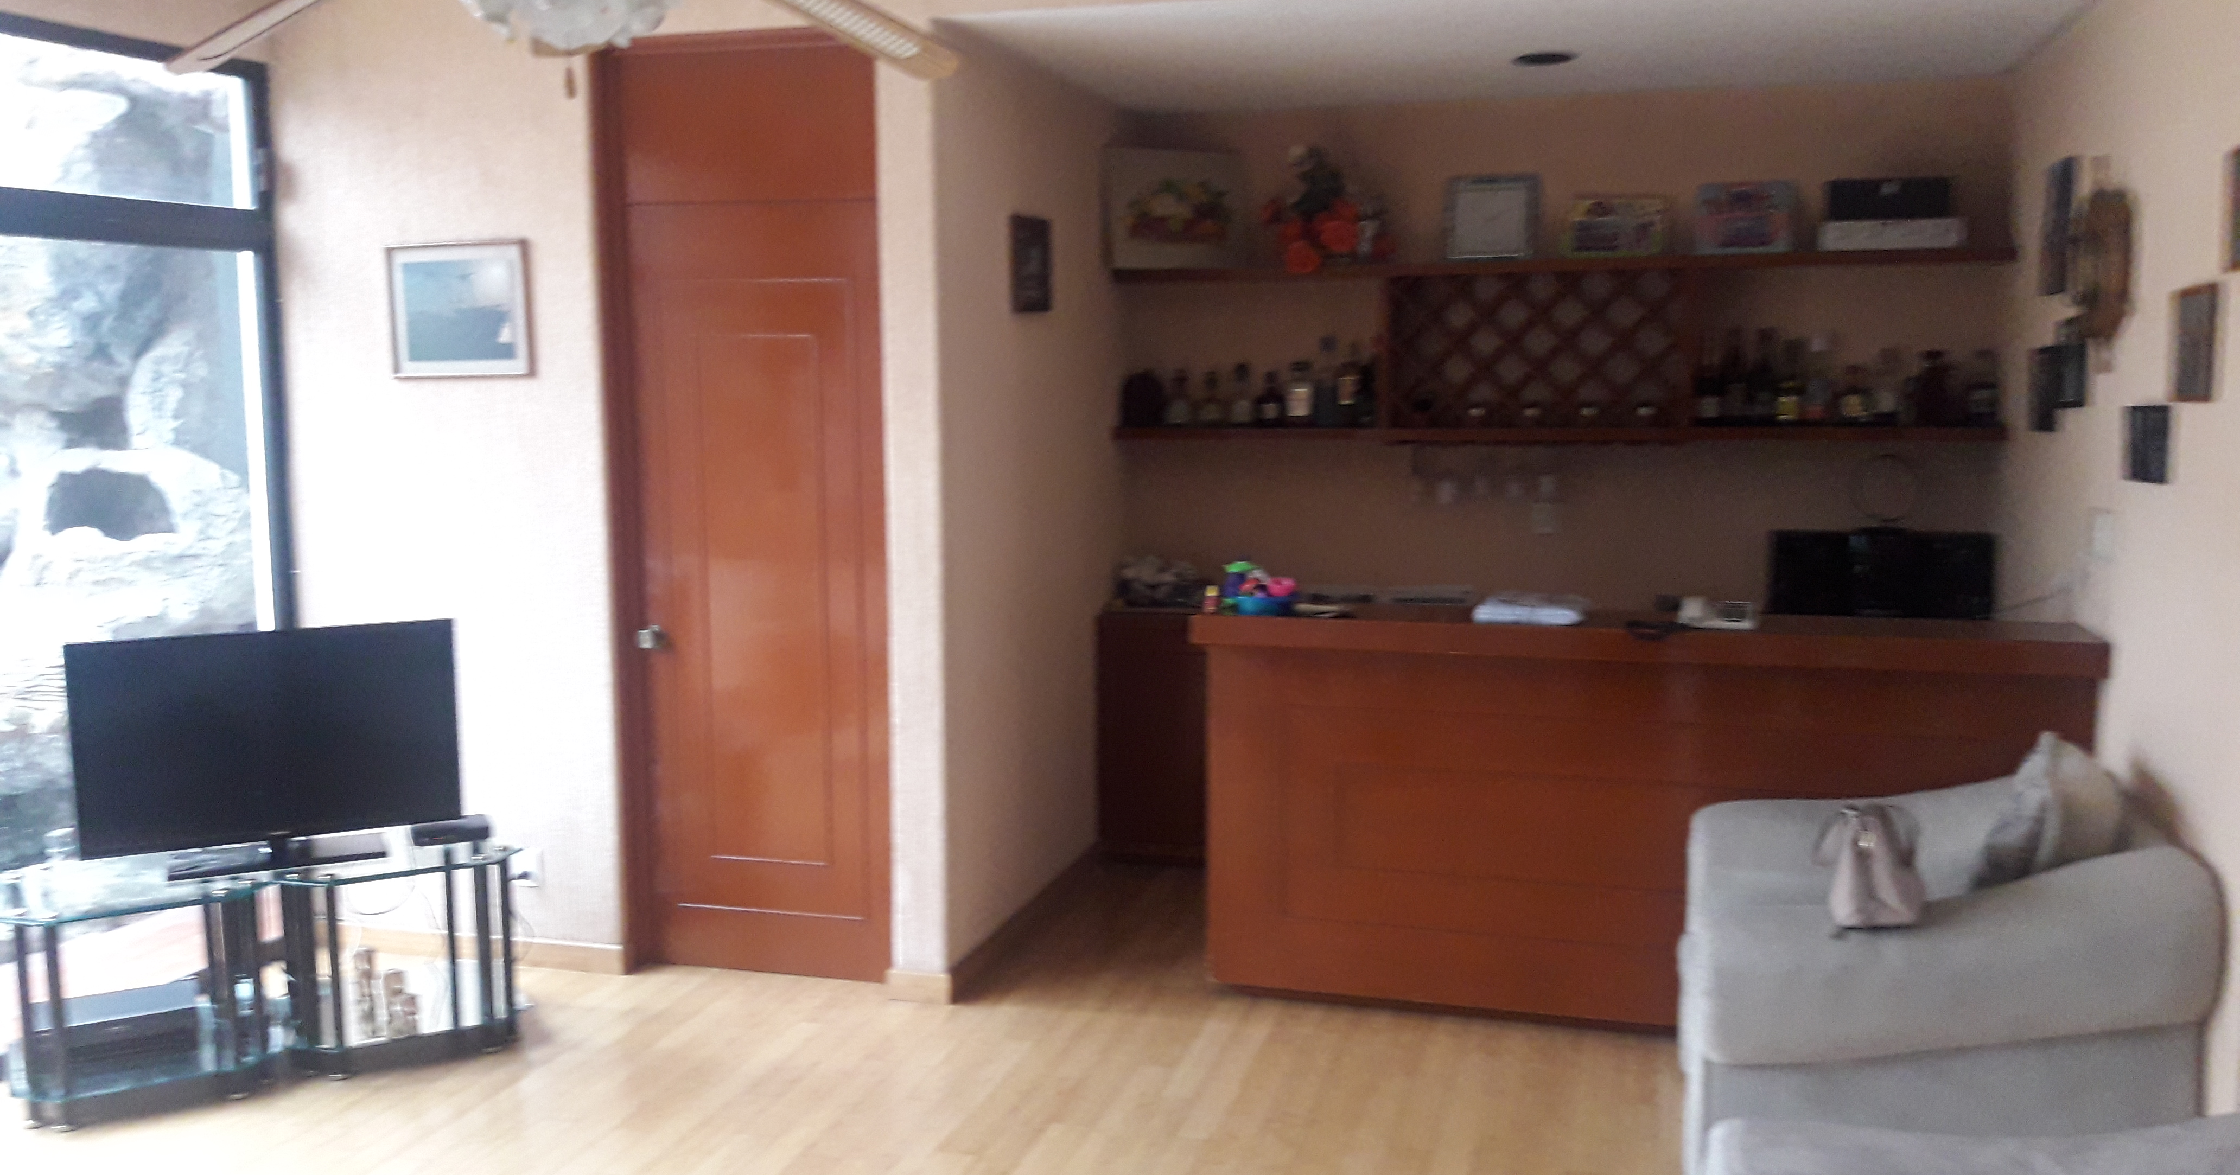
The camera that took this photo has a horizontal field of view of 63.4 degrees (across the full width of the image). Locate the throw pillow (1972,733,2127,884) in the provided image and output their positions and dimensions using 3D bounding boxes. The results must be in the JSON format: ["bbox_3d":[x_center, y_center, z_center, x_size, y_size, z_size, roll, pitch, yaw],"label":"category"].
[{"bbox_3d":[1.860,0.518,3.648,0.180,0.400,0.400,14,10,14],"label":"throw pillow"}]

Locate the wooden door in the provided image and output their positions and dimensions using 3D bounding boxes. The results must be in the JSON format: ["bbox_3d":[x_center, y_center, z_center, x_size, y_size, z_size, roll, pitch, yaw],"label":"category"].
[{"bbox_3d":[-0.988,-0.177,4.817,0.786,2.501,0.100,2,7,16],"label":"wooden door"}]

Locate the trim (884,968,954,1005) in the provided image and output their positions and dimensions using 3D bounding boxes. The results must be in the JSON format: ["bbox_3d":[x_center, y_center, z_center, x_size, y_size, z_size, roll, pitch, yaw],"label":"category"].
[{"bbox_3d":[-0.520,1.046,4.753,0.180,0.078,0.020,2,7,16],"label":"trim"}]

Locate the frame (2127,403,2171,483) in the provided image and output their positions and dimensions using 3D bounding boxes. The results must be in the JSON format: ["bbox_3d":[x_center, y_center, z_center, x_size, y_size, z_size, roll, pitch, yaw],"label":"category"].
[{"bbox_3d":[2.134,-0.297,3.771,0.020,0.160,0.275,2,7,16],"label":"frame"}]

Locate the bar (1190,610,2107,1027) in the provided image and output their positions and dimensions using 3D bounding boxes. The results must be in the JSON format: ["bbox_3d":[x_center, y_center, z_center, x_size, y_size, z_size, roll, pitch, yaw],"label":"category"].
[{"bbox_3d":[1.250,0.586,4.560,2.106,1.017,0.405,2,7,16],"label":"bar"}]

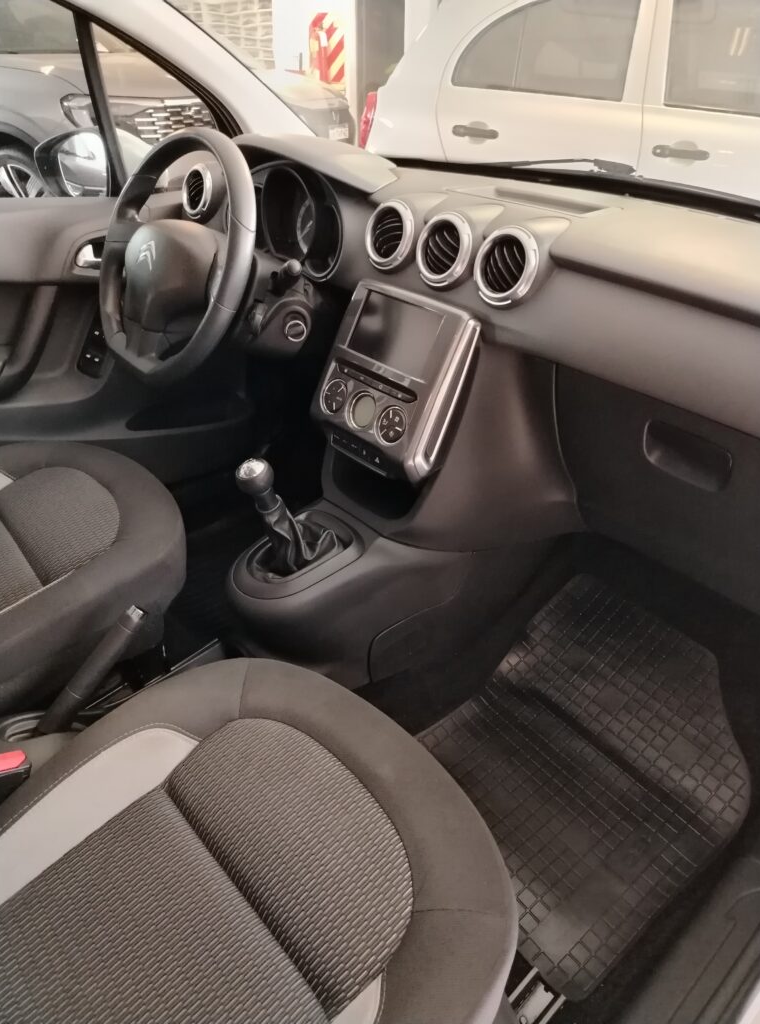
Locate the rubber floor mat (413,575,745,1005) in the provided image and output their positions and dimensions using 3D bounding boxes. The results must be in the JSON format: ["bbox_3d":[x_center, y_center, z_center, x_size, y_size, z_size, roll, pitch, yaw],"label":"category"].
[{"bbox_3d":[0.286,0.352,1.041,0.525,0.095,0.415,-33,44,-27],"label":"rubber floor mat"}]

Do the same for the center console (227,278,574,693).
[{"bbox_3d":[0.012,-0.042,1.003,0.530,0.510,0.290,-24,40,-33],"label":"center console"}]

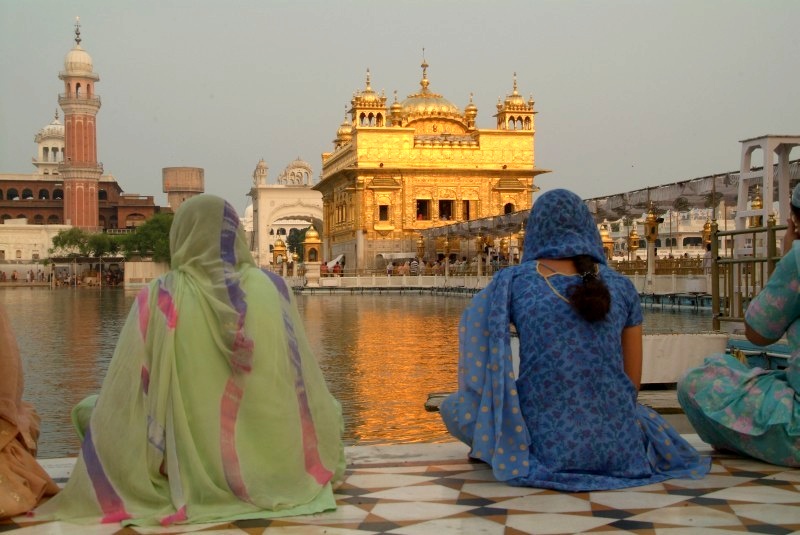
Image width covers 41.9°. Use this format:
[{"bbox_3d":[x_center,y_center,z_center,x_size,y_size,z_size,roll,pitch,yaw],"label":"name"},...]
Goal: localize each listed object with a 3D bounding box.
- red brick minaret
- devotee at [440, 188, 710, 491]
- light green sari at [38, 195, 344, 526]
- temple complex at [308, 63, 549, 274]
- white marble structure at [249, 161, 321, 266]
[{"bbox_3d":[-54.486,-21.794,178.000,7.300,41.800,7.300,0,0,-11],"label":"red brick minaret"},{"bbox_3d":[0.515,0.180,3.150,0.760,0.820,0.680,0,0,-8],"label":"devotee"},{"bbox_3d":[-0.550,0.195,2.860,0.750,0.800,0.760,0,0,-11],"label":"light green sari"},{"bbox_3d":[1.645,-7.201,79.321,14.400,16.700,17.800,0,0,-11],"label":"temple complex"},{"bbox_3d":[-17.572,-8.684,178.000,15.300,20.200,9.800,0,-1,-12],"label":"white marble structure"}]

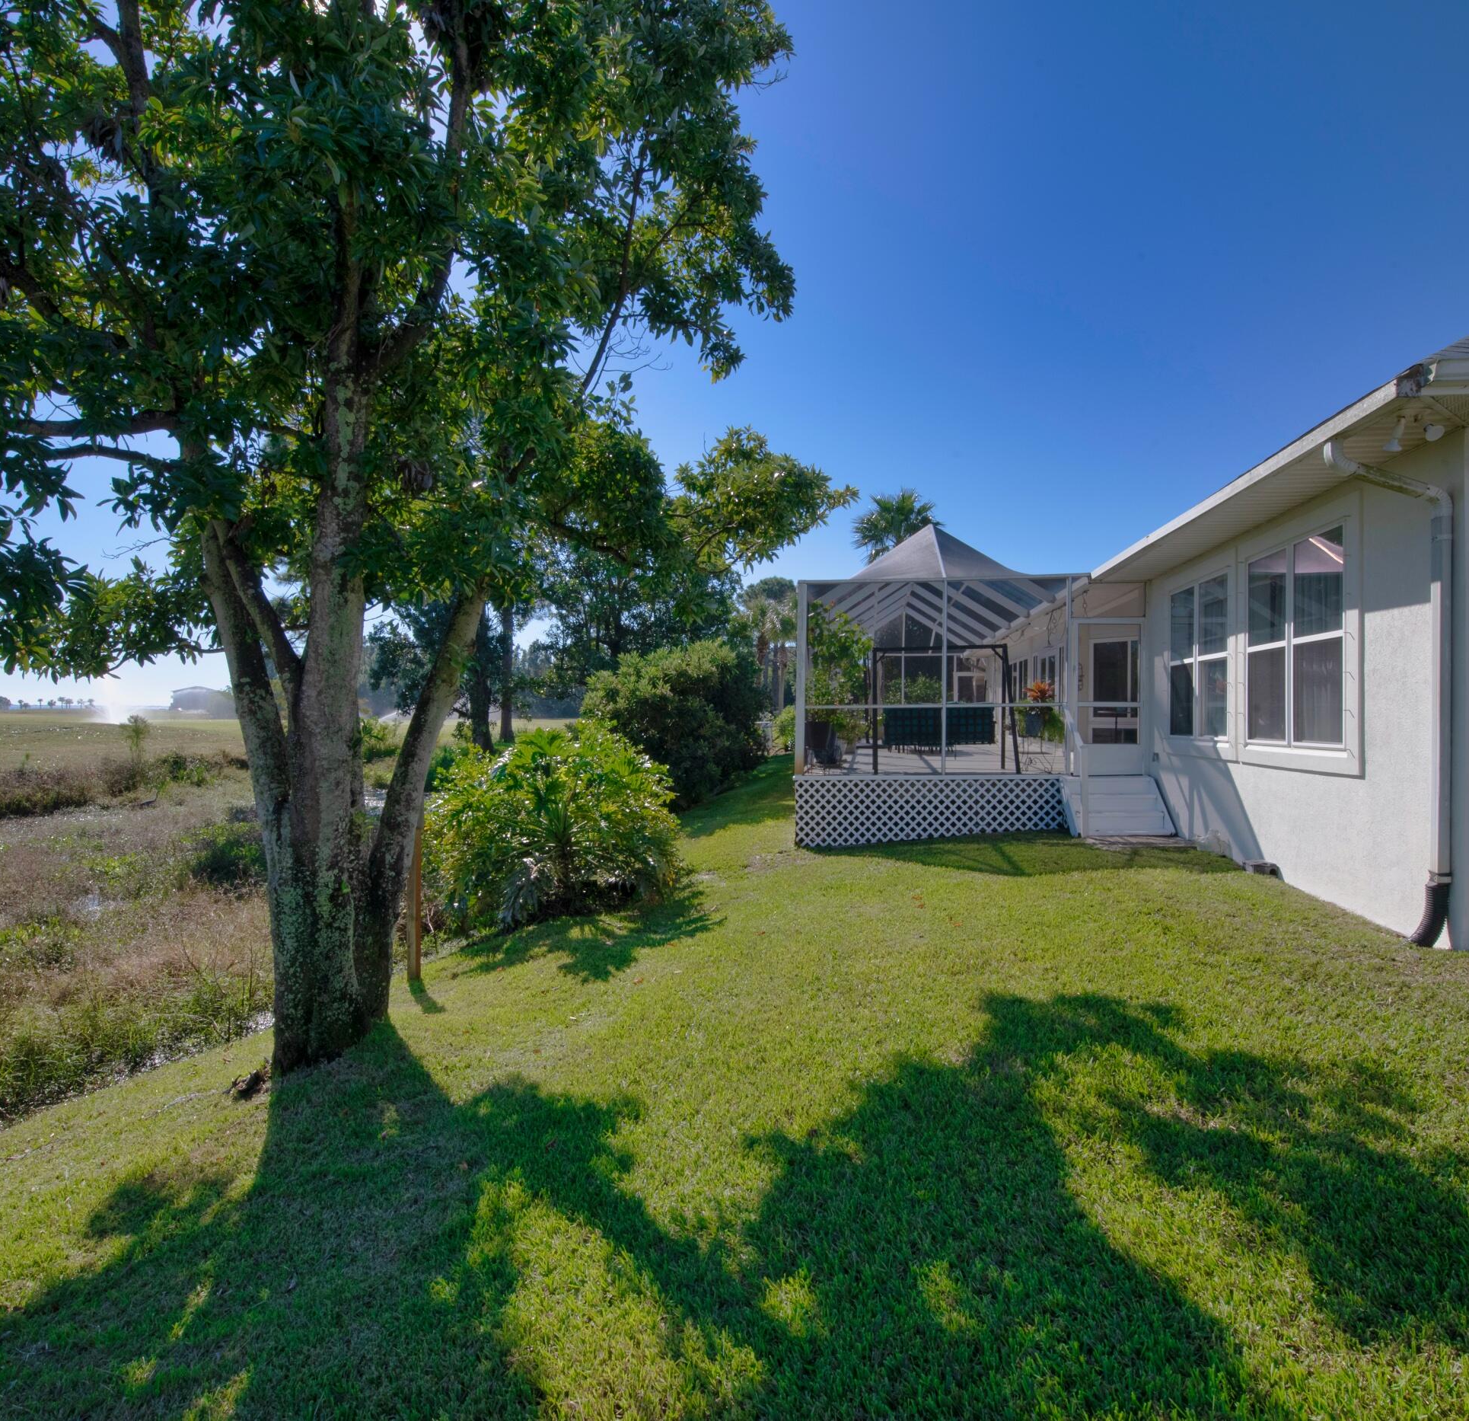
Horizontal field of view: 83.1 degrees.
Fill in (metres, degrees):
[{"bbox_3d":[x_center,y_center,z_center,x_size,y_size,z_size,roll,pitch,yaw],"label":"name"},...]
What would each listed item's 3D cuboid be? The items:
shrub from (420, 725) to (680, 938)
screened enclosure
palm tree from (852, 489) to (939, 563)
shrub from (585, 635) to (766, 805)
[{"bbox_3d":[-1.950,1.240,9.050,2.700,2.150,2.500,0,-1,8],"label":"shrub"},{"bbox_3d":[3.950,-1.020,17.000,4.450,4.000,12.000,0,-1,8],"label":"screened enclosure"},{"bbox_3d":[6.400,-3.550,33.000,3.500,10.500,3.500,0,-1,8],"label":"palm tree"},{"bbox_3d":[-1.370,0.220,19.000,4.100,3.650,4.400,0,-1,8],"label":"shrub"}]

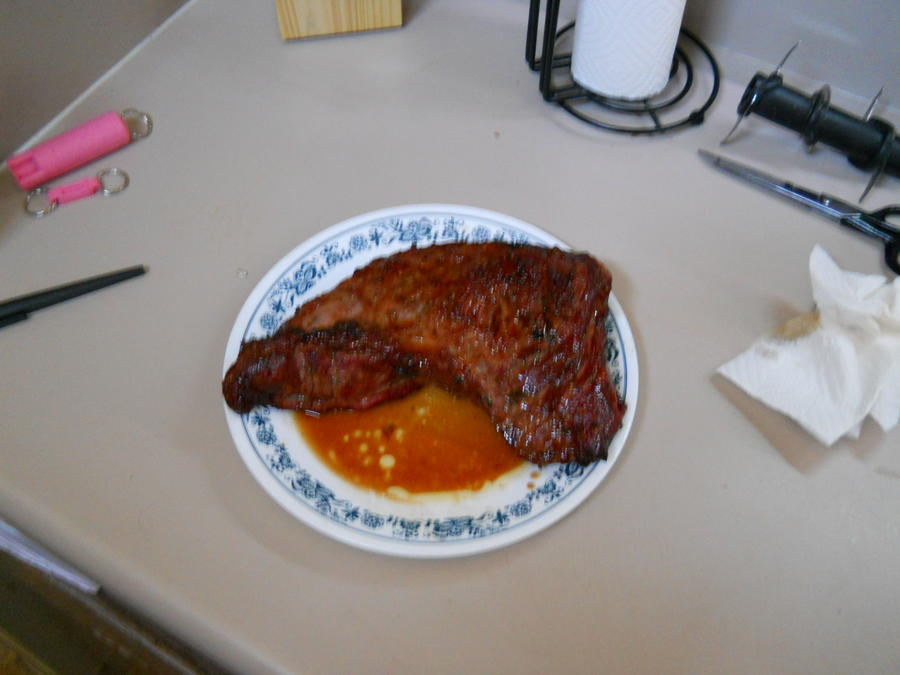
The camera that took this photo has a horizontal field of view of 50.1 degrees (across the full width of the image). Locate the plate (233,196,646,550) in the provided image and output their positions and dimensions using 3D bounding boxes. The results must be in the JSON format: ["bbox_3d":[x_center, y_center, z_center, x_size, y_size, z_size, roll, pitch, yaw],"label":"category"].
[{"bbox_3d":[-0.012,0.020,0.615,0.260,0.023,0.260,0,56,0],"label":"plate"}]

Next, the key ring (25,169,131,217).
[{"bbox_3d":[-0.275,-0.108,0.710,0.075,0.009,0.028,-21,59,-13],"label":"key ring"}]

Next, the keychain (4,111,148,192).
[{"bbox_3d":[-0.277,-0.143,0.723,0.102,0.026,0.026,-32,62,-19],"label":"keychain"}]

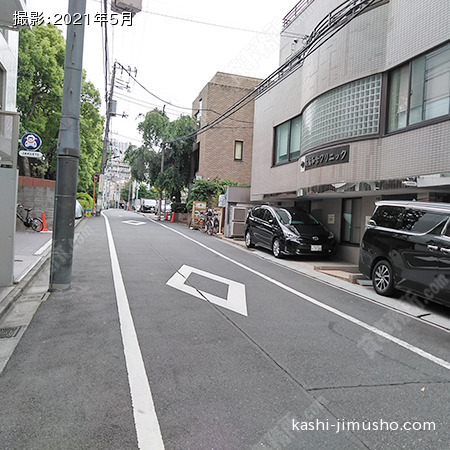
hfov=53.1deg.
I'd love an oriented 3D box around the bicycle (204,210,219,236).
[{"bbox_3d":[-0.570,-0.070,21.000,0.560,1.100,1.720,3,1,13],"label":"bicycle"}]

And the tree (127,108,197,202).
[{"bbox_3d":[-4.800,-4.800,34.600,5.000,7.800,4.800,2,1,-15],"label":"tree"}]

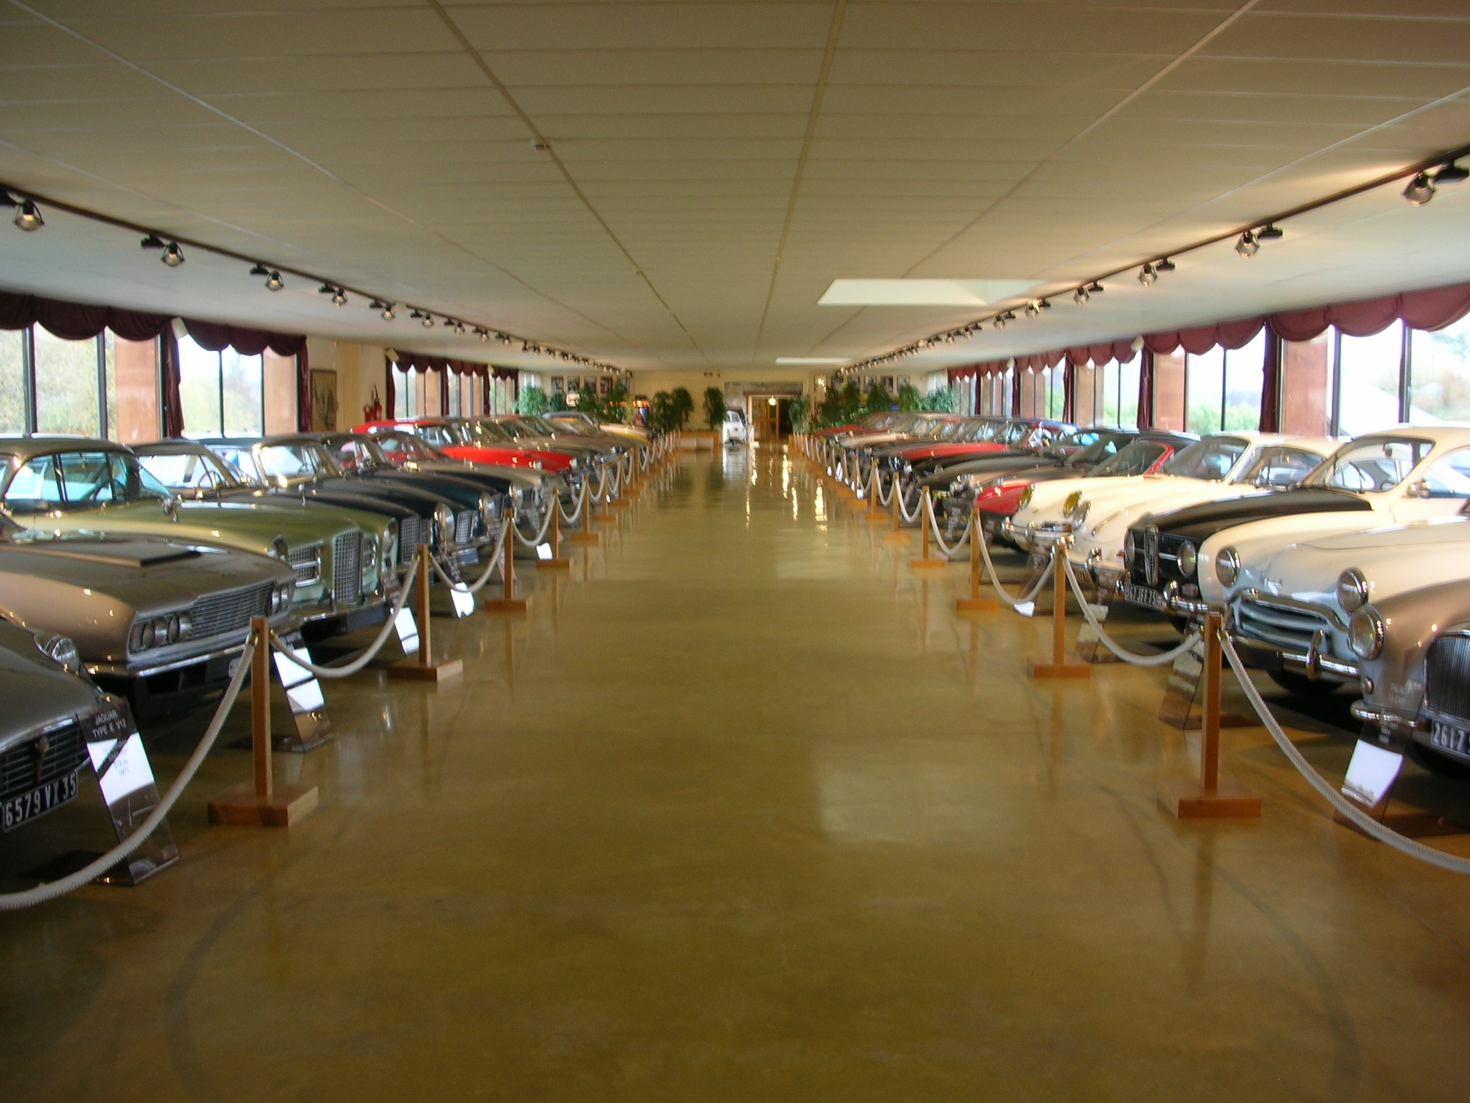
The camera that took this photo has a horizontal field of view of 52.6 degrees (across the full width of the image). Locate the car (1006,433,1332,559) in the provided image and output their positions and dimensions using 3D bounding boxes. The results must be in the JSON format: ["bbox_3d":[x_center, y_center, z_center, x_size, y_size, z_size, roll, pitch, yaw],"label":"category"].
[{"bbox_3d":[4.645,-0.432,13.878,4.150,1.310,1.620,-1,6,-7],"label":"car"}]

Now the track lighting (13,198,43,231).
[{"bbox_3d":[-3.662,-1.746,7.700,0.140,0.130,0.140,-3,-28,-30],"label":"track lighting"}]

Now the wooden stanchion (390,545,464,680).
[{"bbox_3d":[-1.820,0.348,8.711,0.315,0.775,0.302,2,6,17],"label":"wooden stanchion"}]

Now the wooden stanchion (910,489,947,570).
[{"bbox_3d":[1.880,-0.241,14.668,0.315,0.775,0.302,0,6,-3],"label":"wooden stanchion"}]

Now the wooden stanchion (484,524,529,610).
[{"bbox_3d":[-1.762,0.061,11.589,0.315,0.775,0.302,0,6,3],"label":"wooden stanchion"}]

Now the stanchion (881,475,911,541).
[{"bbox_3d":[1.905,-0.533,17.600,0.315,0.775,0.302,0,6,-2],"label":"stanchion"}]

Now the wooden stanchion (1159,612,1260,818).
[{"bbox_3d":[1.885,0.635,5.878,0.315,0.775,0.302,0,6,1],"label":"wooden stanchion"}]

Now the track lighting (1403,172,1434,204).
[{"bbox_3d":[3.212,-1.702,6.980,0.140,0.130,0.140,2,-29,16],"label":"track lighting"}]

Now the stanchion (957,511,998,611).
[{"bbox_3d":[1.882,0.058,11.667,0.315,0.775,0.302,0,6,-1],"label":"stanchion"}]

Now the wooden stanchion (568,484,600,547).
[{"bbox_3d":[-1.736,-0.513,17.353,0.315,0.775,0.302,0,6,0],"label":"wooden stanchion"}]

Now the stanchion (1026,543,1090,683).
[{"bbox_3d":[1.919,0.345,8.788,0.315,0.775,0.302,0,6,2],"label":"stanchion"}]

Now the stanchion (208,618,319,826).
[{"bbox_3d":[-1.833,0.642,5.763,0.315,0.775,0.302,1,6,6],"label":"stanchion"}]

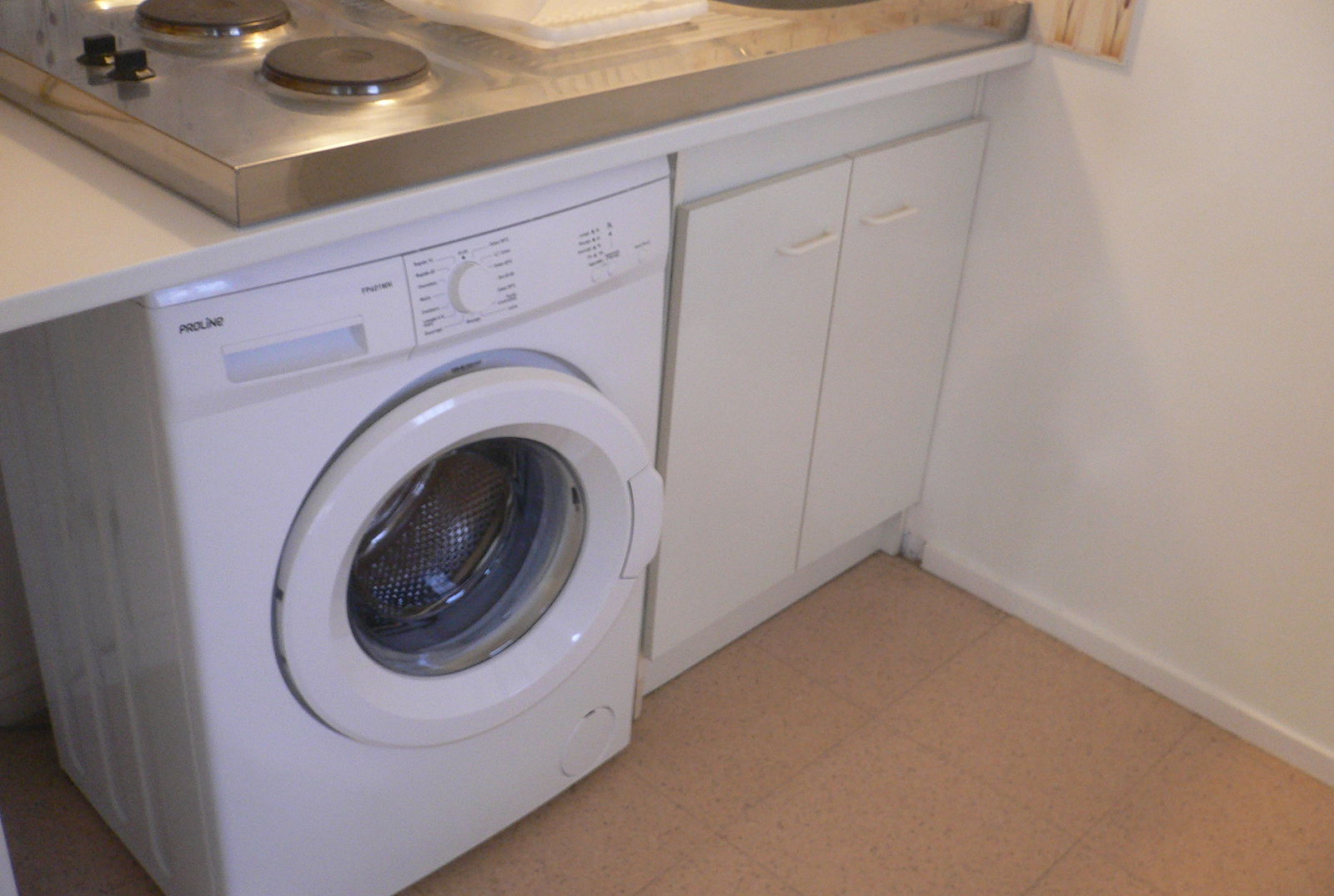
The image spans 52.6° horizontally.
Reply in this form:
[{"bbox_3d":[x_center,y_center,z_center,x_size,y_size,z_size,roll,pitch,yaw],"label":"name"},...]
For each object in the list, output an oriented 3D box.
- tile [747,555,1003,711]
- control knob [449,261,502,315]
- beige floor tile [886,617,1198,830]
[{"bbox_3d":[0.330,0.278,2.134,0.262,0.010,0.360,29,38,35],"label":"tile"},{"bbox_3d":[-0.185,-0.153,1.294,0.019,0.052,0.052,24,35,38],"label":"control knob"},{"bbox_3d":[0.543,0.393,1.965,0.322,0.010,0.355,29,38,35],"label":"beige floor tile"}]

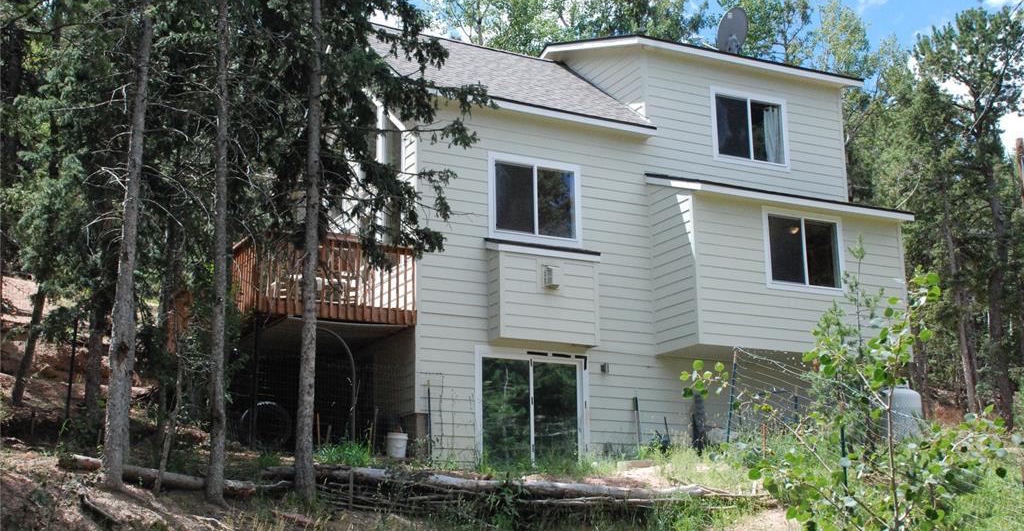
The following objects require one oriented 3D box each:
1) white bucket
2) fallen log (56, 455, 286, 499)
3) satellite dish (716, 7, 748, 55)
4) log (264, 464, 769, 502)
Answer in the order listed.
[{"bbox_3d":[-1.658,2.614,19.000,0.310,0.370,0.310,-1,-14,0],"label":"white bucket"},{"bbox_3d":[-3.917,2.364,14.725,2.310,0.190,0.210,10,-16,-11],"label":"fallen log"},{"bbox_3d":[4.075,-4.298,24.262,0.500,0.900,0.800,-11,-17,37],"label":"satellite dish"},{"bbox_3d":[0.341,2.871,17.053,7.240,0.270,0.300,7,-16,-24],"label":"log"}]

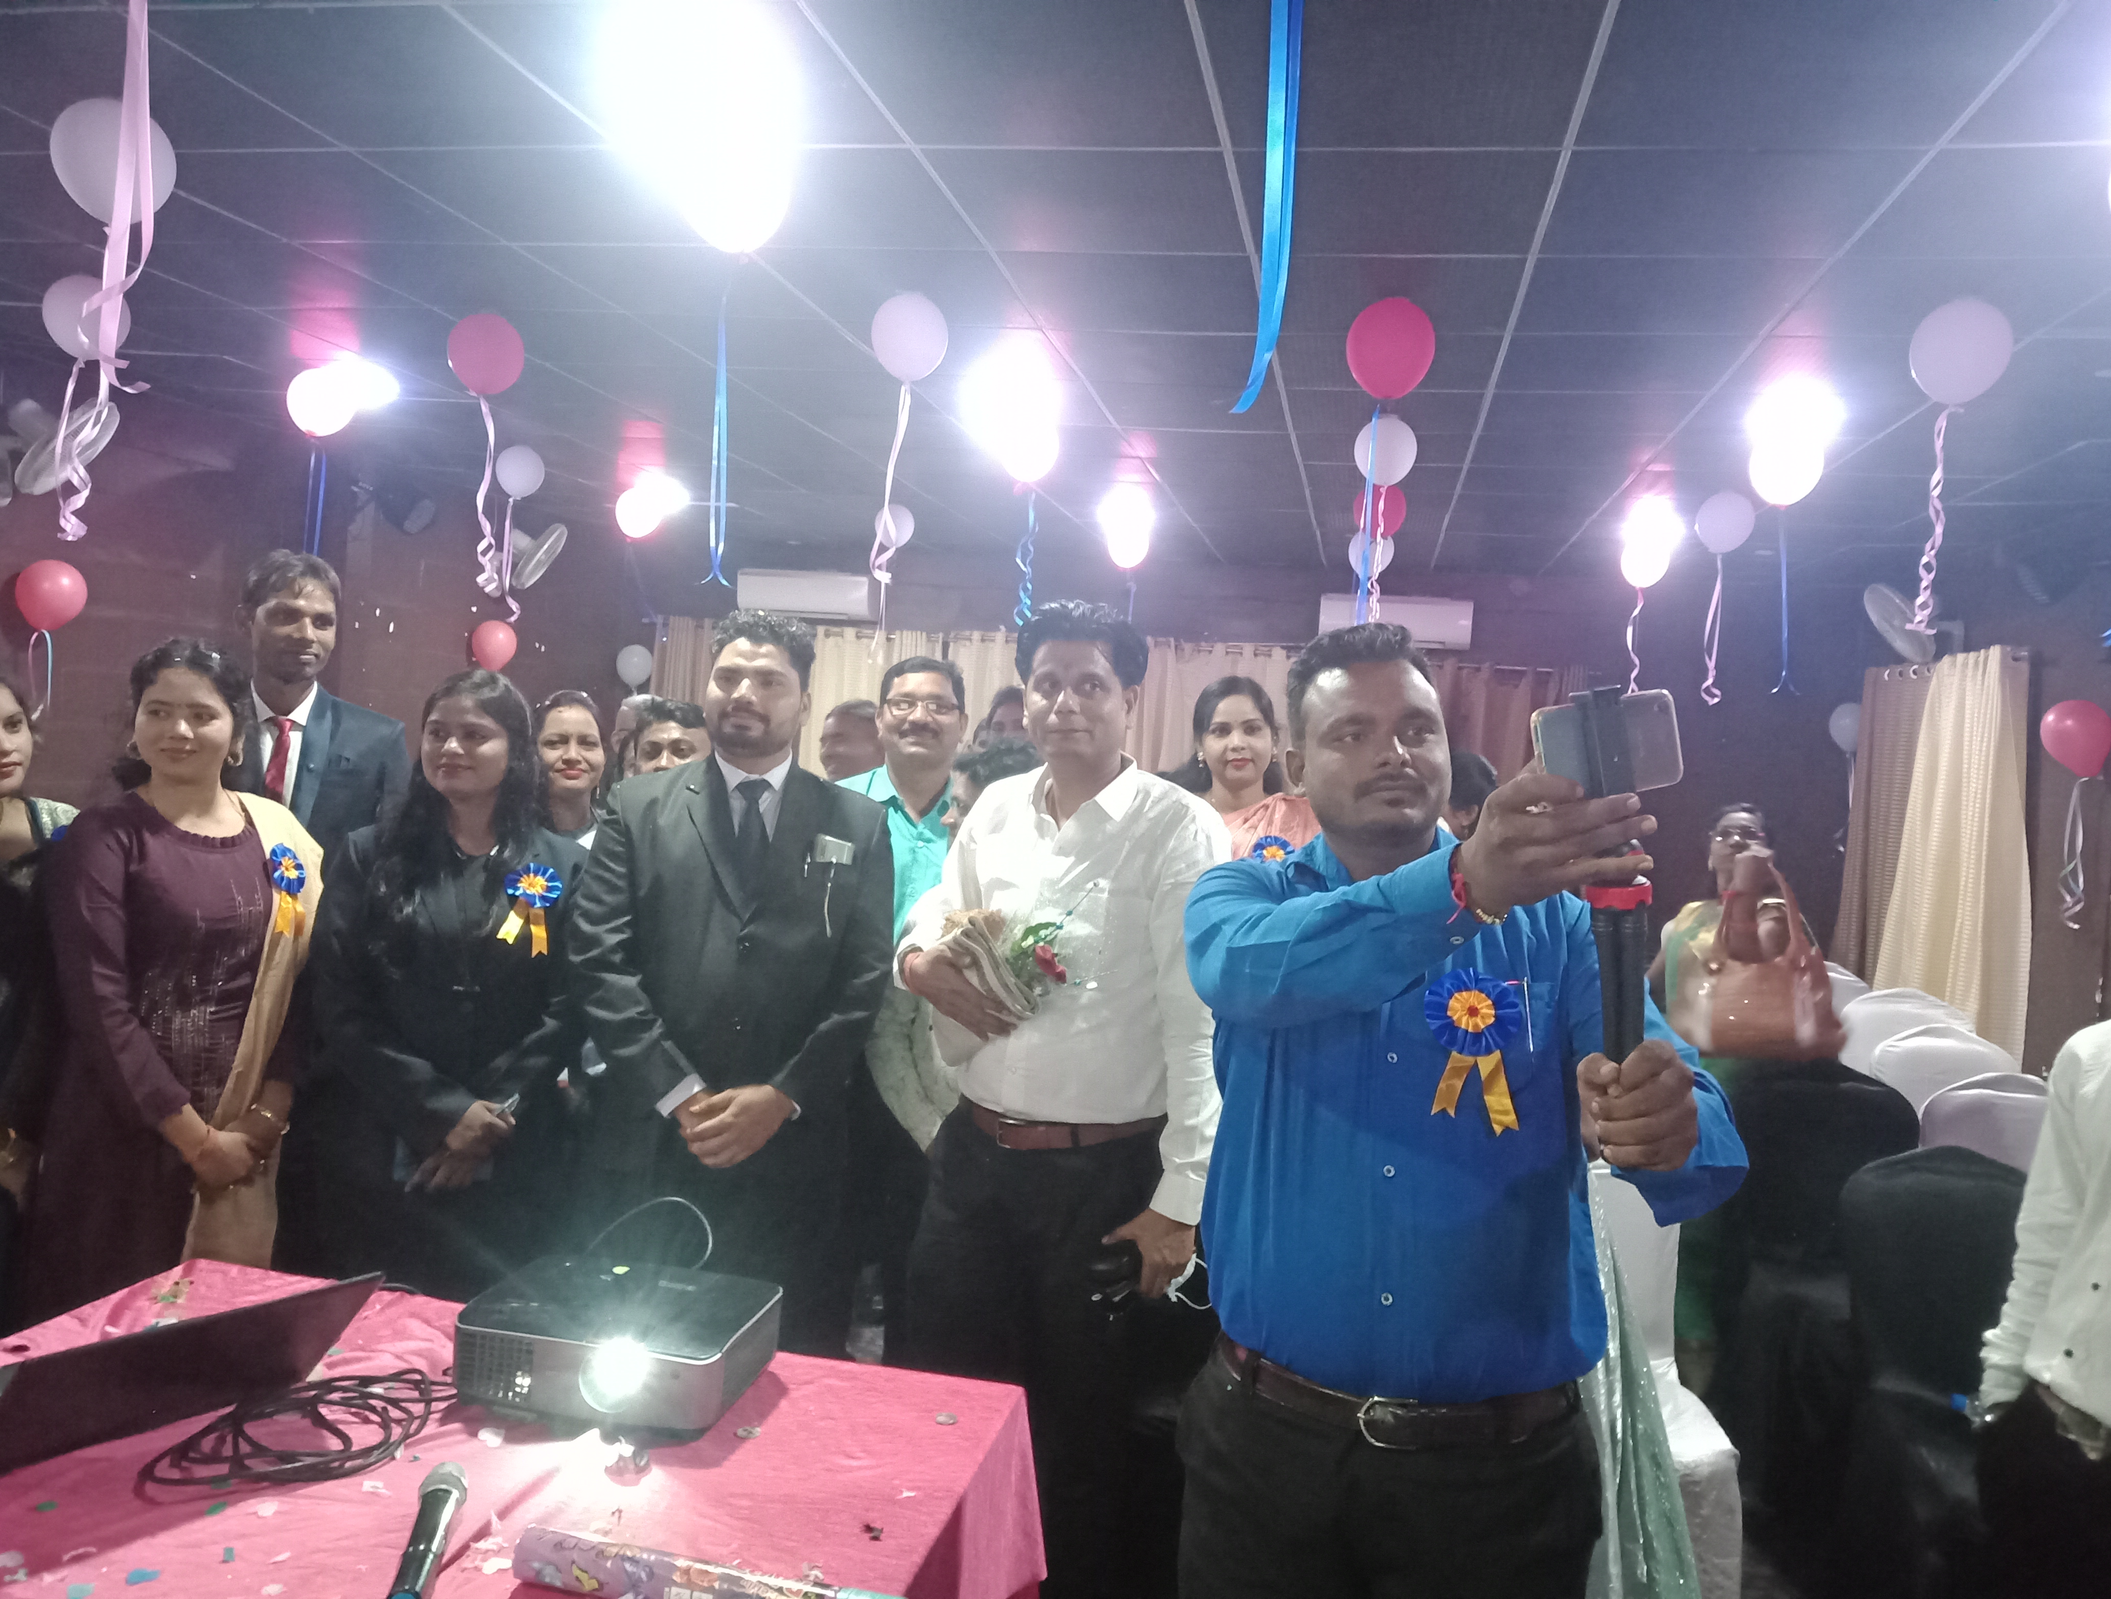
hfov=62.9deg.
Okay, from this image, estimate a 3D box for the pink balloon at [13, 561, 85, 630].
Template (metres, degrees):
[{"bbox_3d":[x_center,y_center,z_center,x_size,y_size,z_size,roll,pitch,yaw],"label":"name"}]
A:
[{"bbox_3d":[-3.475,-0.703,5.967,0.240,0.248,0.240,4,2,10],"label":"pink balloon"}]

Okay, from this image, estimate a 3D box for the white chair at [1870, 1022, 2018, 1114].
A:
[{"bbox_3d":[2.354,1.072,4.601,0.460,0.890,0.520,4,2,22],"label":"white chair"}]

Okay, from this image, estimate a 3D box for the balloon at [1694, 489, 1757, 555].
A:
[{"bbox_3d":[2.446,-1.016,6.300,0.225,0.237,0.225,4,2,10],"label":"balloon"}]

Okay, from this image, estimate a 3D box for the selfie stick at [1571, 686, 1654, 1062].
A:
[{"bbox_3d":[0.449,0.084,1.390,0.066,0.350,0.066,-4,2,-24],"label":"selfie stick"}]

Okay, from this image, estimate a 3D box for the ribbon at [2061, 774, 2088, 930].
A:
[{"bbox_3d":[3.628,0.187,6.143,0.095,0.560,0.085,4,2,10],"label":"ribbon"}]

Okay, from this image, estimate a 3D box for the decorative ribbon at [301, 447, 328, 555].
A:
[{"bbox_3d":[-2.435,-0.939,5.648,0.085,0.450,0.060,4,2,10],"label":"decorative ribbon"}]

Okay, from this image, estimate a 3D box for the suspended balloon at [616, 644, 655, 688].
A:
[{"bbox_3d":[-2.434,-0.777,10.000,0.222,0.251,0.222,4,2,10],"label":"suspended balloon"}]

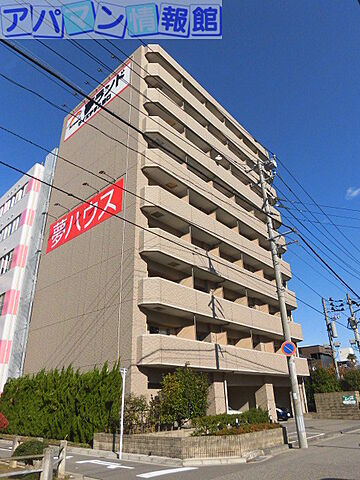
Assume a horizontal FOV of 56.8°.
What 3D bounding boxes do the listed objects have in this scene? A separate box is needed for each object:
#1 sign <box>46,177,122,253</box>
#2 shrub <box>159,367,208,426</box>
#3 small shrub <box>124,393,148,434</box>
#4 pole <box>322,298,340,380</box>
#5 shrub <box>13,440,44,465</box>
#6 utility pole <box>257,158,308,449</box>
[{"bbox_3d":[-7.087,-1.473,23.889,9.050,2.560,0.120,-22,-33,36],"label":"sign"},{"bbox_3d":[0.105,6.466,13.757,2.000,2.300,1.900,-2,-26,0],"label":"shrub"},{"bbox_3d":[-1.615,6.454,12.323,0.950,1.330,0.900,-2,-26,0],"label":"small shrub"},{"bbox_3d":[15.326,10.968,33.267,0.420,10.450,0.420,-22,-33,36],"label":"pole"},{"bbox_3d":[-4.240,5.983,9.318,0.880,0.640,0.850,-2,-26,0],"label":"shrub"},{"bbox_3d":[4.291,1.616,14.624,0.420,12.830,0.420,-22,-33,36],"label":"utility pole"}]

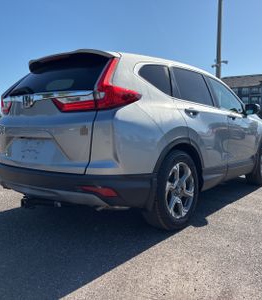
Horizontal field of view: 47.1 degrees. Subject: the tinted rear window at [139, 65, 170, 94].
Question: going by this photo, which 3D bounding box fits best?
[{"bbox_3d":[0.204,-0.590,2.485,0.070,0.280,0.440,-24,-11,38],"label":"tinted rear window"}]

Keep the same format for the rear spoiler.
[{"bbox_3d":[-0.587,-0.815,2.720,1.180,0.140,0.270,5,6,39],"label":"rear spoiler"}]

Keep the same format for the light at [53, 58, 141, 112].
[{"bbox_3d":[-0.251,-0.489,2.237,0.570,0.430,0.380,5,6,39],"label":"light"}]

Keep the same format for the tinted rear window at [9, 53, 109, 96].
[{"bbox_3d":[-0.690,-0.632,2.612,1.200,0.410,0.130,5,-33,39],"label":"tinted rear window"}]

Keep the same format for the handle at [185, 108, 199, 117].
[{"bbox_3d":[0.559,-0.339,2.725,0.060,0.060,0.210,5,6,39],"label":"handle"}]

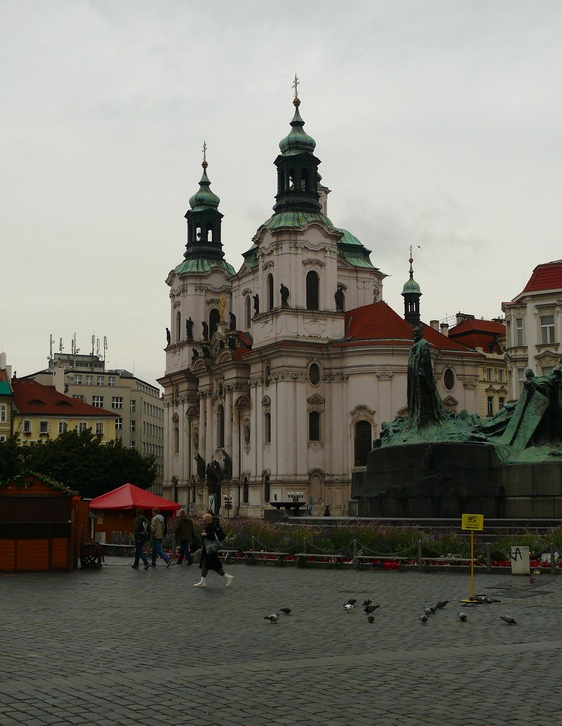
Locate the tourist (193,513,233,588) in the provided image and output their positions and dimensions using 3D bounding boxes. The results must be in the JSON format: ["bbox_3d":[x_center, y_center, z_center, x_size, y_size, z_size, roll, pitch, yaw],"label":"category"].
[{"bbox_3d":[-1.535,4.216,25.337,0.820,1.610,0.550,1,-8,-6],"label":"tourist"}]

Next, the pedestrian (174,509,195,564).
[{"bbox_3d":[-3.079,5.582,36.167,0.580,1.750,0.500,3,-8,-25],"label":"pedestrian"}]

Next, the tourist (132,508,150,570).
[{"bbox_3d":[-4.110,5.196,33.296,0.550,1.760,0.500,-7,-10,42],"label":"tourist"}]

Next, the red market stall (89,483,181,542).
[{"bbox_3d":[-6.467,6.570,48.053,3.100,2.920,3.100,-5,-9,33],"label":"red market stall"}]

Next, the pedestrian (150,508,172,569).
[{"bbox_3d":[-3.597,5.282,34.018,0.620,1.780,0.500,-6,-10,38],"label":"pedestrian"}]

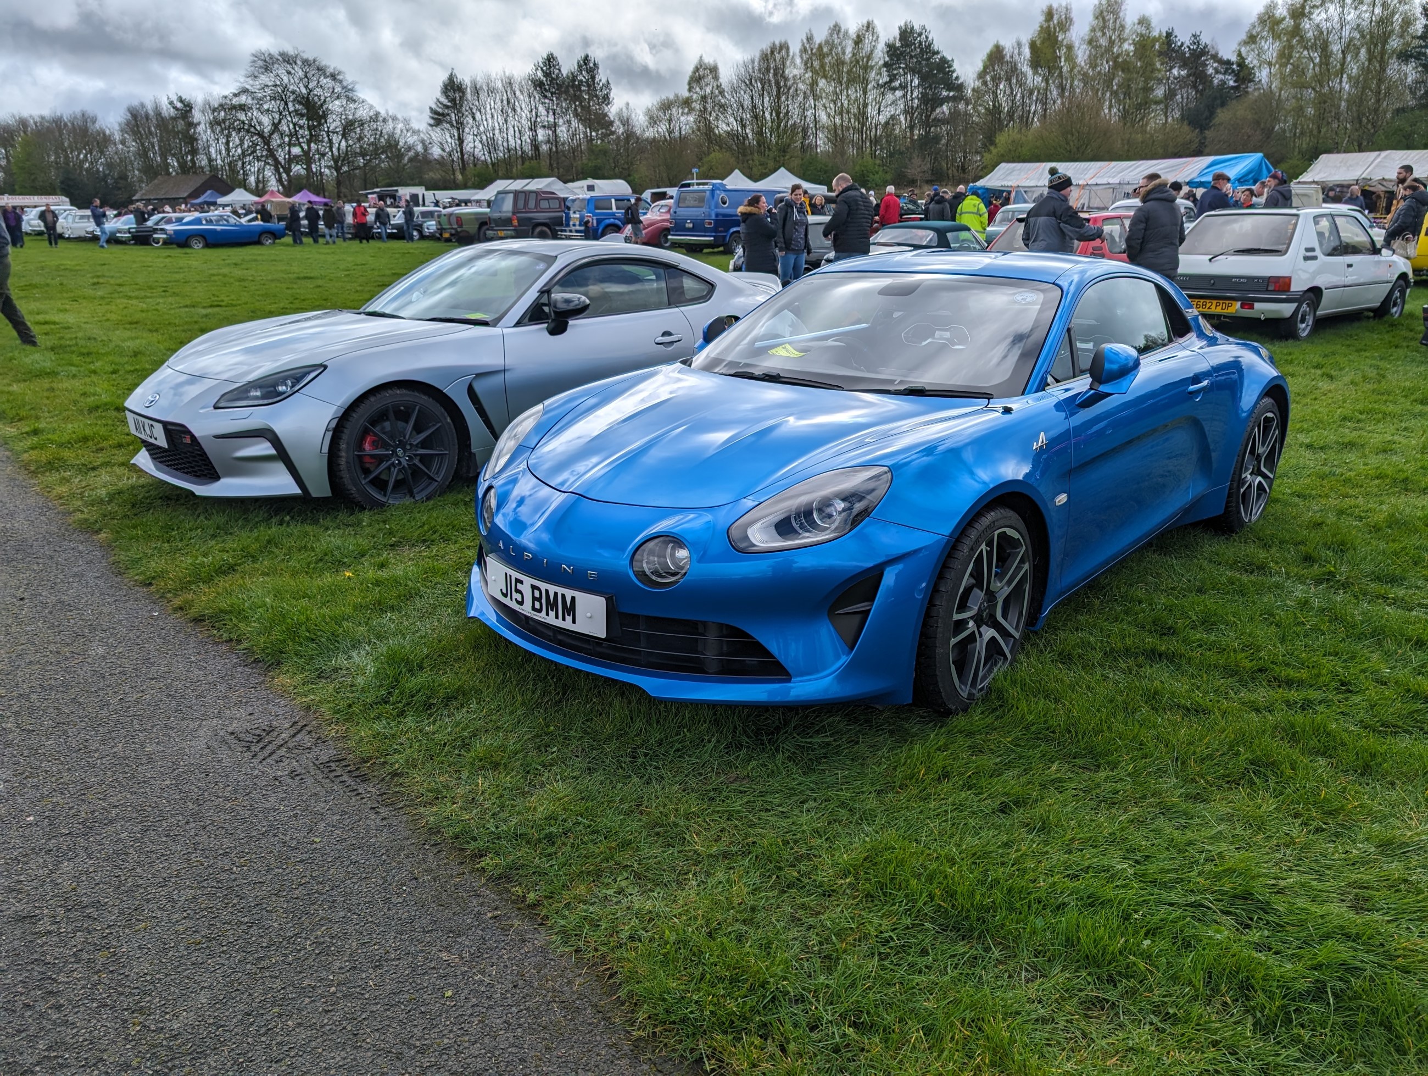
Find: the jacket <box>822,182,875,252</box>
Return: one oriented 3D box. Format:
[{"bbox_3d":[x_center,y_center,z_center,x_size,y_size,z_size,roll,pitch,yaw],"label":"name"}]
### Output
[{"bbox_3d":[1.549,-3.682,11.423,0.530,0.740,0.410,-17,25,-40],"label":"jacket"}]

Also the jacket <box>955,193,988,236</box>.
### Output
[{"bbox_3d":[4.671,-5.849,18.129,0.620,0.820,0.360,4,19,12],"label":"jacket"}]

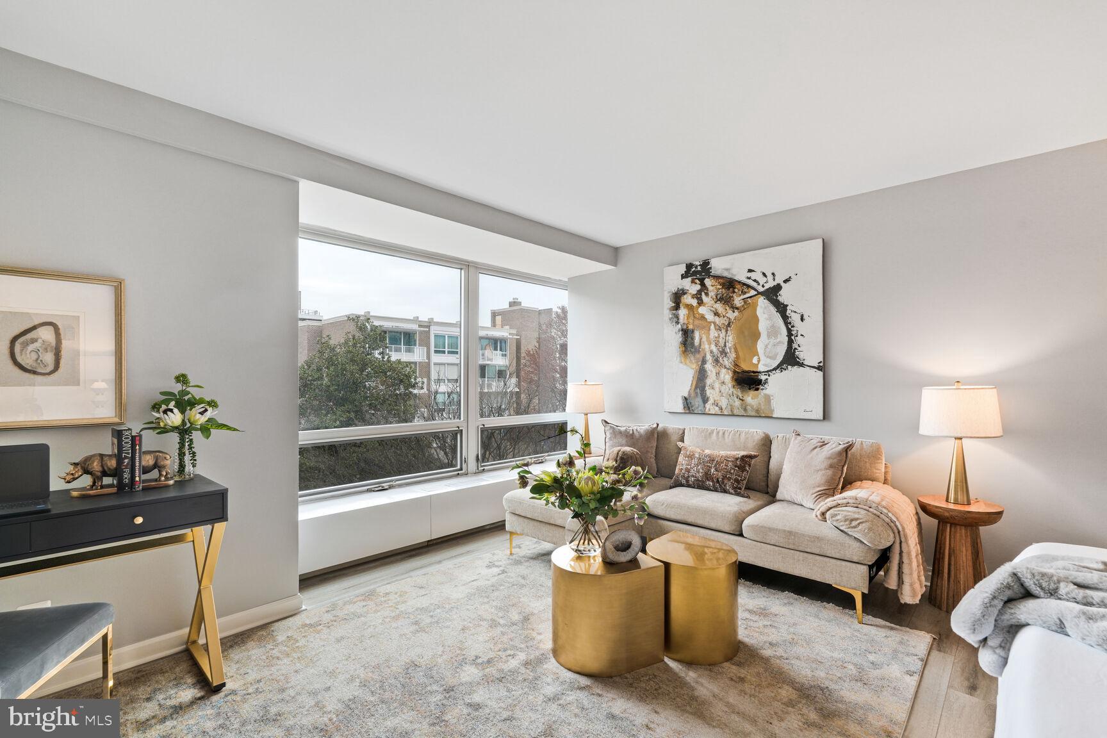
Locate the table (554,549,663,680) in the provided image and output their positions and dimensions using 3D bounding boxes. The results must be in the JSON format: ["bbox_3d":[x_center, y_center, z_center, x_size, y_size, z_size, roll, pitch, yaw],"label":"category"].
[{"bbox_3d":[0.203,1.048,2.206,0.415,0.408,0.400,1,-1,-24],"label":"table"}]

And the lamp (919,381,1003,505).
[{"bbox_3d":[2.147,0.387,2.606,0.346,0.642,0.346,-1,-2,43],"label":"lamp"}]

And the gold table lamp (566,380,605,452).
[{"bbox_3d":[0.288,0.419,4.324,0.346,0.642,0.346,0,-1,0],"label":"gold table lamp"}]

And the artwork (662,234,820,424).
[{"bbox_3d":[1.407,-0.261,3.787,1.227,1.236,0.040,-1,-2,43],"label":"artwork"}]

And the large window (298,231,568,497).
[{"bbox_3d":[-0.780,-0.017,4.045,0.100,1.740,2.660,-1,-2,43],"label":"large window"}]

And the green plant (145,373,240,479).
[{"bbox_3d":[-1.532,0.243,2.089,0.270,0.456,0.360,-1,-2,43],"label":"green plant"}]

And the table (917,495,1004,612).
[{"bbox_3d":[2.179,0.996,2.636,0.356,0.552,0.356,-1,-1,43],"label":"table"}]

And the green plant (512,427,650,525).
[{"bbox_3d":[0.126,0.501,2.271,0.630,0.470,0.500,0,-1,3],"label":"green plant"}]

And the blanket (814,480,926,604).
[{"bbox_3d":[1.688,0.908,2.623,0.430,0.570,0.460,-1,-2,43],"label":"blanket"}]

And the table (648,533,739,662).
[{"bbox_3d":[0.629,1.031,2.244,0.406,0.403,0.406,-1,-2,43],"label":"table"}]

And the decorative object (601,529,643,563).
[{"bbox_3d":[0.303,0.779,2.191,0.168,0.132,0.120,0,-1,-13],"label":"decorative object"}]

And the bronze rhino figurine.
[{"bbox_3d":[-1.704,0.399,1.936,0.105,0.145,0.345,-1,-1,43],"label":"bronze rhino figurine"}]

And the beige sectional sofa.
[{"bbox_3d":[0.873,0.852,3.213,2.110,0.850,1.420,-1,-1,43],"label":"beige sectional sofa"}]

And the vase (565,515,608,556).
[{"bbox_3d":[0.162,0.761,2.280,0.200,0.168,0.200,0,-1,4],"label":"vase"}]

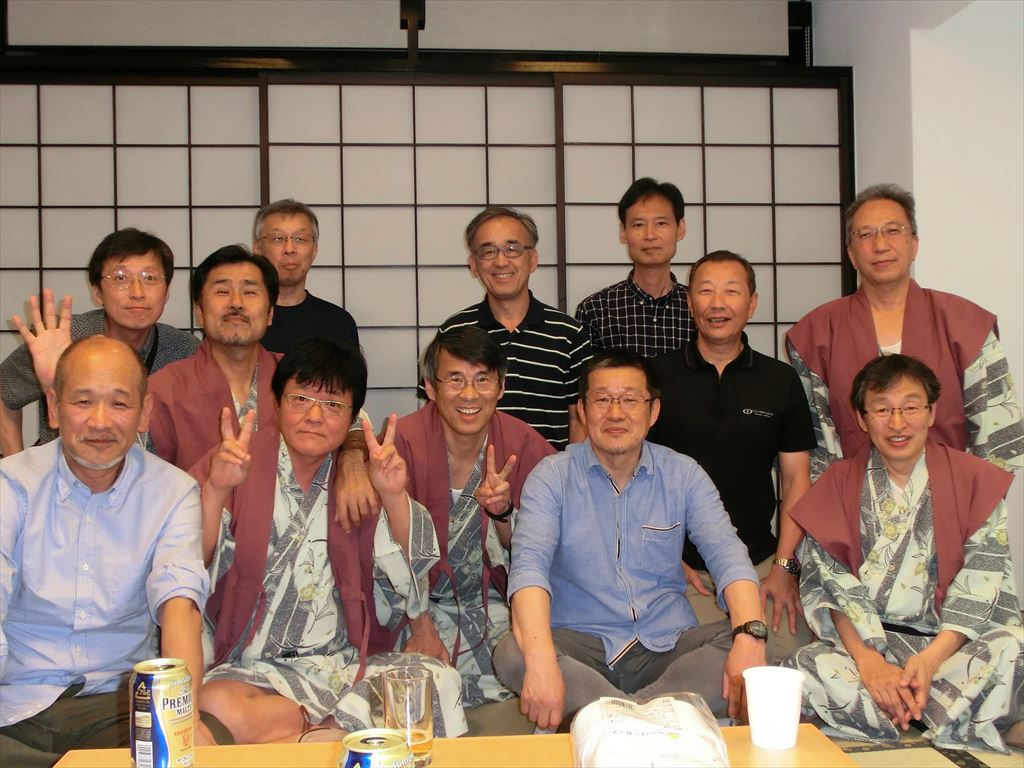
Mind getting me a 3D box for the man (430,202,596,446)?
[{"bbox_3d":[-0.012,0.145,3.360,0.480,1.240,0.550,-1,0,0],"label":"man"}]

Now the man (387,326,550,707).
[{"bbox_3d":[-0.105,0.318,2.880,0.540,0.890,0.640,-1,0,-2],"label":"man"}]

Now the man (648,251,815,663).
[{"bbox_3d":[0.505,0.214,2.980,0.500,1.080,0.650,-1,0,7],"label":"man"}]

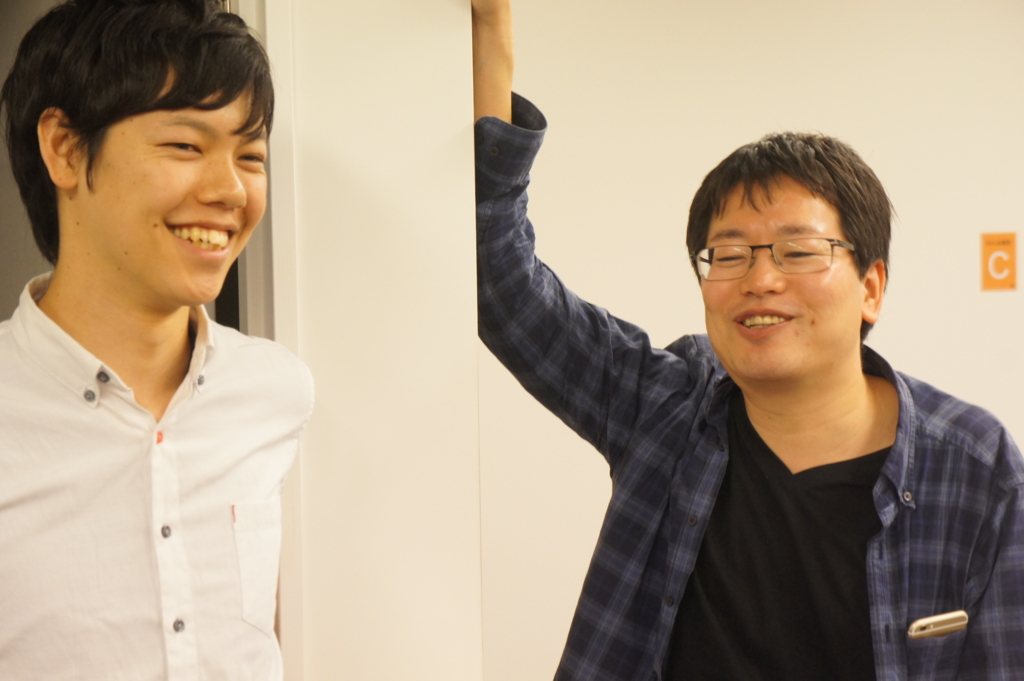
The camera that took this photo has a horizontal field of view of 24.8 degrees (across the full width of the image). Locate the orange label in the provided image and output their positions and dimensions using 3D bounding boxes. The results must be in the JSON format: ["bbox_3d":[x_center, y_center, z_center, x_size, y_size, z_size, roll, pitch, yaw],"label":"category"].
[{"bbox_3d":[0.685,-0.111,3.270,0.050,0.082,0.003,-1,2,-8],"label":"orange label"}]

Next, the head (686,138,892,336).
[{"bbox_3d":[0.264,-0.089,2.220,0.185,0.232,0.225,-4,-4,26],"label":"head"}]

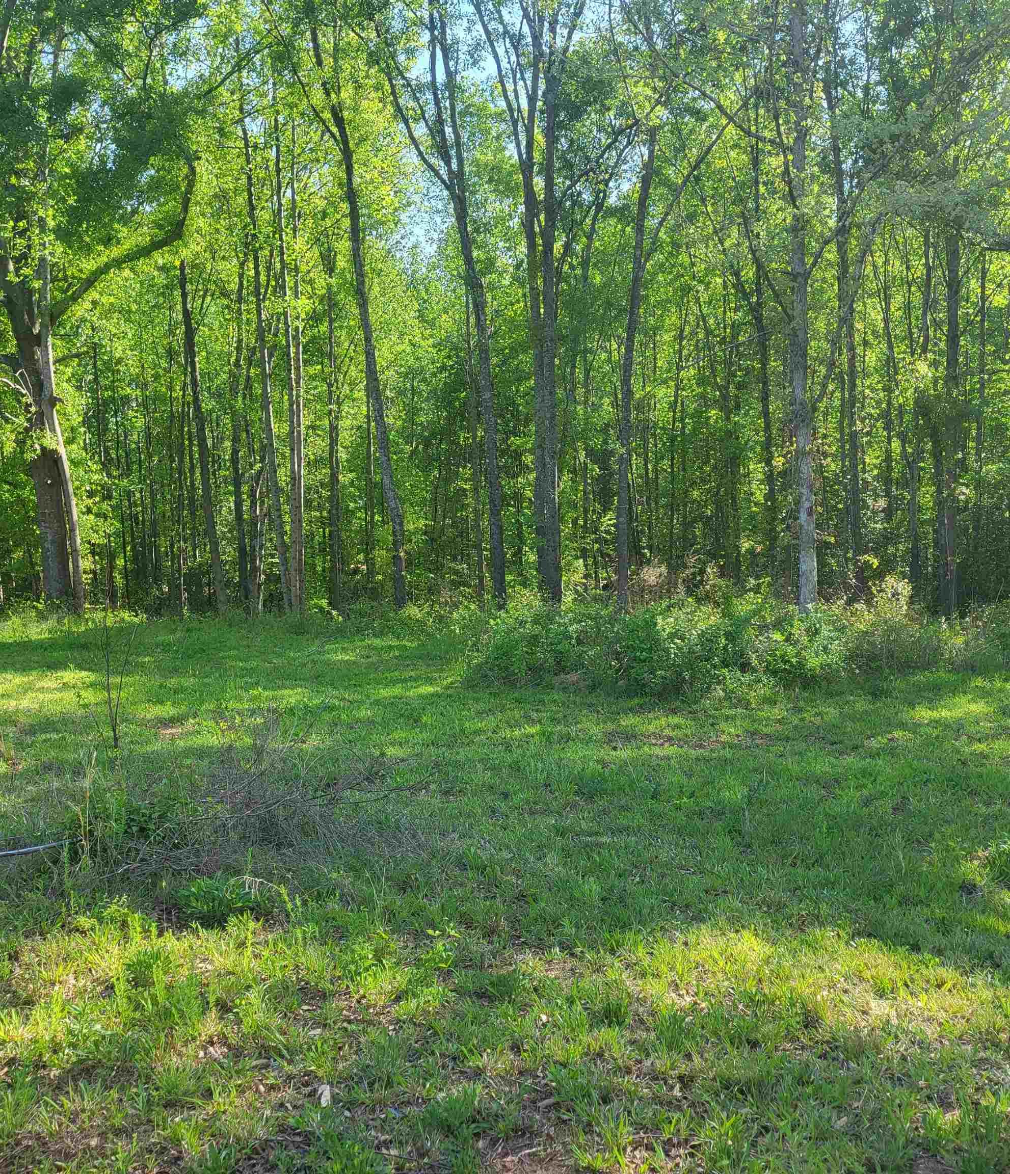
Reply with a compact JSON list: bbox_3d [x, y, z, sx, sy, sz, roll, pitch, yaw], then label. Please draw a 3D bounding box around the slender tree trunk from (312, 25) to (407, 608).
[{"bbox_3d":[-2.901,-5.419,23.795,0.624,11.820,0.302,-7,2,0],"label":"slender tree trunk"}]

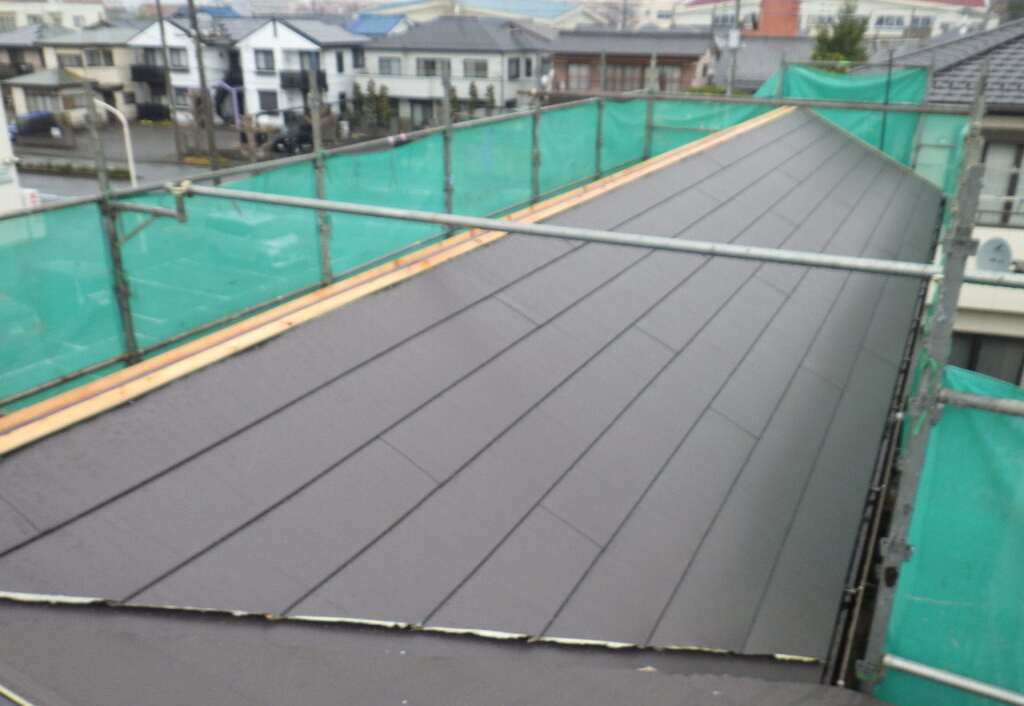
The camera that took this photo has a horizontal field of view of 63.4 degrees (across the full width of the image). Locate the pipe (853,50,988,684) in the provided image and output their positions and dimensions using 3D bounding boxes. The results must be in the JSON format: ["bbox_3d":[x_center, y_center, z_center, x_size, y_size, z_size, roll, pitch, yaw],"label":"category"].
[{"bbox_3d":[1.144,0.200,2.344,0.060,1.936,0.060,12,24,26],"label":"pipe"}]

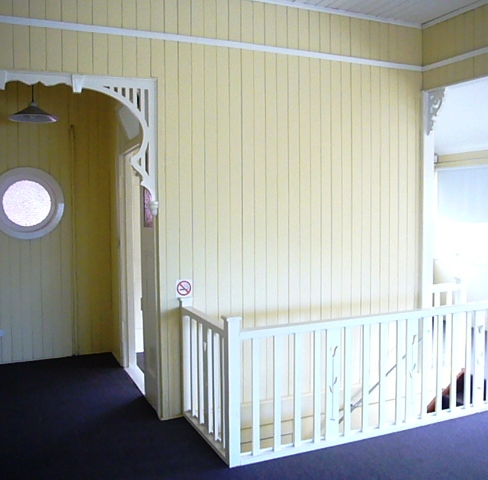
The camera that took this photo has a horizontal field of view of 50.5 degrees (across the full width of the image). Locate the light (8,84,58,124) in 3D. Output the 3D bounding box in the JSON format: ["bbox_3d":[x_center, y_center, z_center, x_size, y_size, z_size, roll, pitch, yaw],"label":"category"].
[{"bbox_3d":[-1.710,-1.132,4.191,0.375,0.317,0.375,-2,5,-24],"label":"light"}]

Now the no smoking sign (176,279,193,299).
[{"bbox_3d":[-0.448,0.377,3.943,0.116,0.145,0.008,-2,5,-24],"label":"no smoking sign"}]

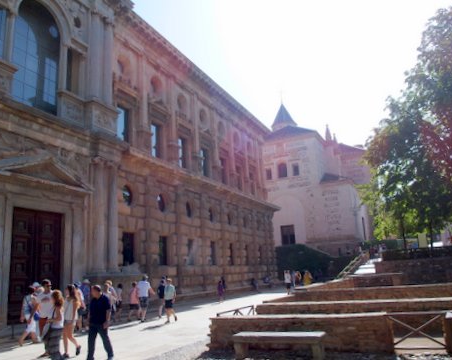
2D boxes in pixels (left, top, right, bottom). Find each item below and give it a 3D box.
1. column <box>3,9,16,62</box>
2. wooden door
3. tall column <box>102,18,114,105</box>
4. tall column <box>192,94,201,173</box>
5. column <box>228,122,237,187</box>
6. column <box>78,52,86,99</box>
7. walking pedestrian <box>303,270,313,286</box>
[{"bbox_3d":[-10.021,-6.687,18.106,0.440,2.754,0.440,-10,-15,25],"label":"column"},{"bbox_3d":[-8.507,3.759,17.258,0.200,4.777,2.662,-10,-15,25],"label":"wooden door"},{"bbox_3d":[-6.385,-6.486,21.122,0.570,4.993,0.570,-4,-13,-1],"label":"tall column"},{"bbox_3d":[-2.404,-3.724,30.810,0.500,6.406,0.750,-10,-15,24],"label":"tall column"},{"bbox_3d":[0.626,-2.421,38.382,0.500,6.511,0.900,-10,-15,25],"label":"column"},{"bbox_3d":[-7.436,-5.417,20.121,0.370,2.507,0.370,-10,-15,24],"label":"column"},{"bbox_3d":[7.540,9.262,36.084,0.550,1.650,0.420,-10,-15,24],"label":"walking pedestrian"}]

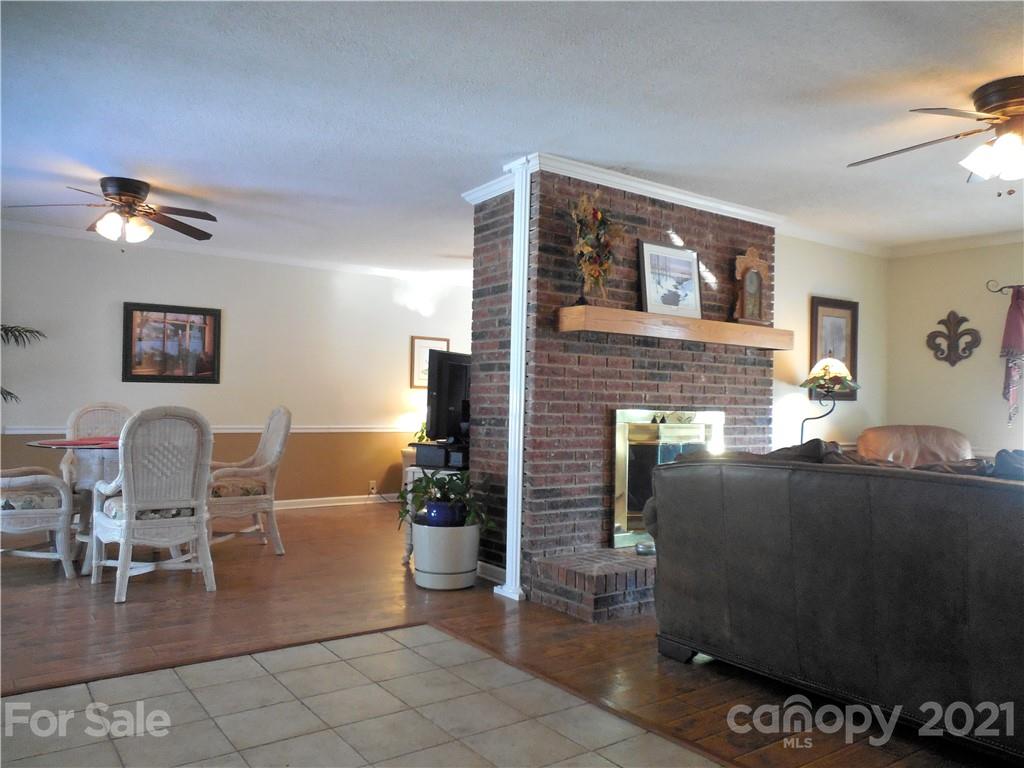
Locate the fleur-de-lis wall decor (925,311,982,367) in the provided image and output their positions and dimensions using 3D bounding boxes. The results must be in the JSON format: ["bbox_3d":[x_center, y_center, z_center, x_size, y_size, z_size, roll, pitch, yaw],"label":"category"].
[{"bbox_3d":[3.515,-0.361,5.904,0.030,0.457,0.410,2,-2,-35],"label":"fleur-de-lis wall decor"}]

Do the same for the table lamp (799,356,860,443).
[{"bbox_3d":[2.242,0.178,5.257,0.440,0.750,0.420,2,-2,-35],"label":"table lamp"}]

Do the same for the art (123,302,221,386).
[{"bbox_3d":[-2.993,-0.350,6.553,0.797,0.685,0.040,2,-2,-35],"label":"art"}]

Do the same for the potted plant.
[{"bbox_3d":[-0.389,0.848,4.426,0.490,0.662,0.480,1,-1,0],"label":"potted plant"}]

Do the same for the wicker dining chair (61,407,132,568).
[{"bbox_3d":[-2.818,0.635,5.145,0.600,1.010,0.600,2,-2,-35],"label":"wicker dining chair"}]

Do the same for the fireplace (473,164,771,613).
[{"bbox_3d":[0.929,0.002,4.764,2.140,2.420,1.240,2,-2,-35],"label":"fireplace"}]

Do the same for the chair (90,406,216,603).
[{"bbox_3d":[-1.992,0.629,4.175,0.600,1.010,0.600,2,-2,-35],"label":"chair"}]

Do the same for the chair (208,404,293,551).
[{"bbox_3d":[-1.893,0.654,5.104,0.600,1.010,0.600,2,-2,-35],"label":"chair"}]

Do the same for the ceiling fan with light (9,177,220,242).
[{"bbox_3d":[-2.525,-1.118,4.793,1.290,0.390,1.290,2,-2,-35],"label":"ceiling fan with light"}]

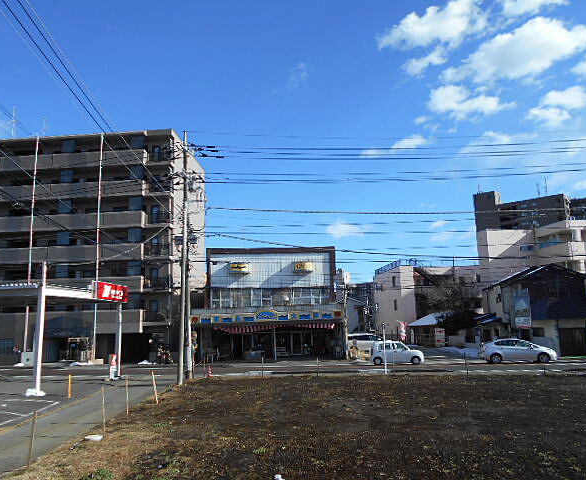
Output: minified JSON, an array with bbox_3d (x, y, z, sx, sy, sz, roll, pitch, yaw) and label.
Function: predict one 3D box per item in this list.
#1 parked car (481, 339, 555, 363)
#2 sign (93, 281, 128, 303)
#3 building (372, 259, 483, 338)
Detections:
[{"bbox_3d":[14.143,7.036,30.674,4.500,1.490,1.750,-2,-9,5],"label":"parked car"},{"bbox_3d":[-10.459,3.054,27.873,0.350,1.000,3.700,-2,-9,5],"label":"sign"},{"bbox_3d":[17.650,8.193,64.096,10.200,9.600,12.400,-1,-9,-4],"label":"building"}]

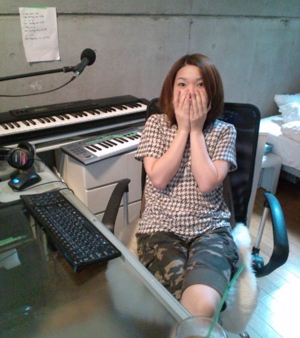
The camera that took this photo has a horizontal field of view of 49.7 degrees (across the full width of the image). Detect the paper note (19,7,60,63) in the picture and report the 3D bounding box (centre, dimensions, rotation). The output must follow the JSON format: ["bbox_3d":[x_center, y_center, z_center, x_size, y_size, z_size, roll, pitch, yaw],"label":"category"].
[{"bbox_3d":[-0.604,-0.745,1.804,0.195,0.276,0.005,-15,29,-30],"label":"paper note"}]

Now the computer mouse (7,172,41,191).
[{"bbox_3d":[-0.493,0.052,1.274,0.065,0.037,0.112,17,30,31],"label":"computer mouse"}]

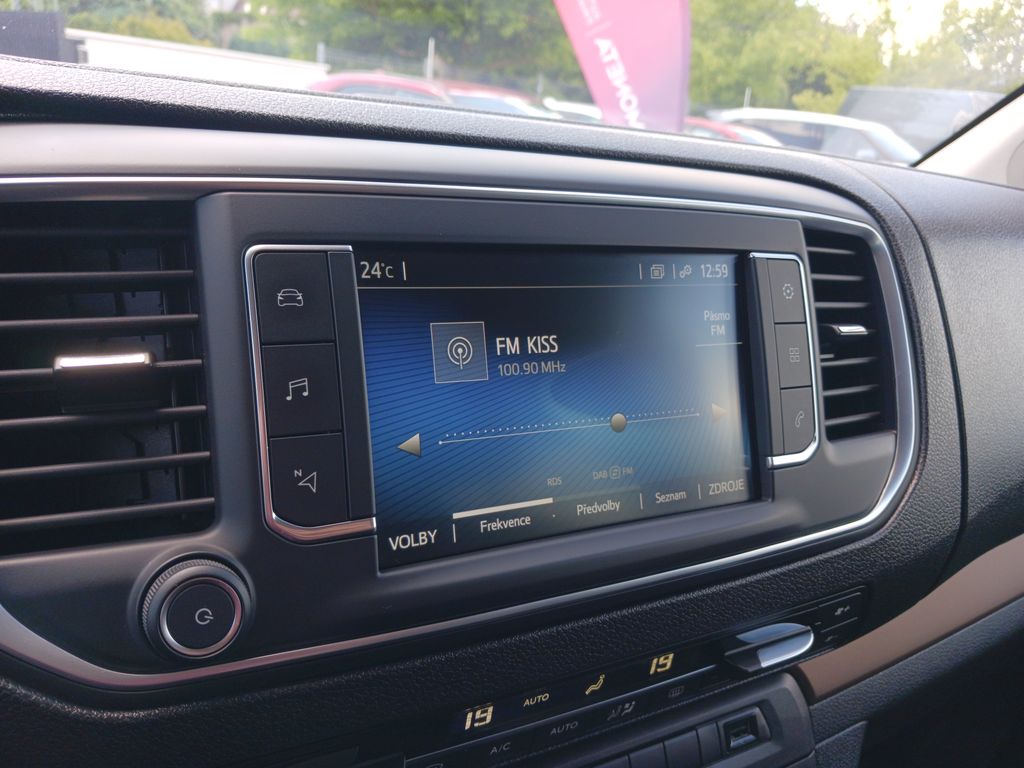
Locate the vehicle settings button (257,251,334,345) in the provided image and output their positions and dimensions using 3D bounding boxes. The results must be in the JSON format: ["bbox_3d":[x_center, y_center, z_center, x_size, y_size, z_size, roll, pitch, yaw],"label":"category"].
[{"bbox_3d":[-0.059,-0.023,0.215,0.020,0.024,0.005,-4,-1,-29],"label":"vehicle settings button"}]

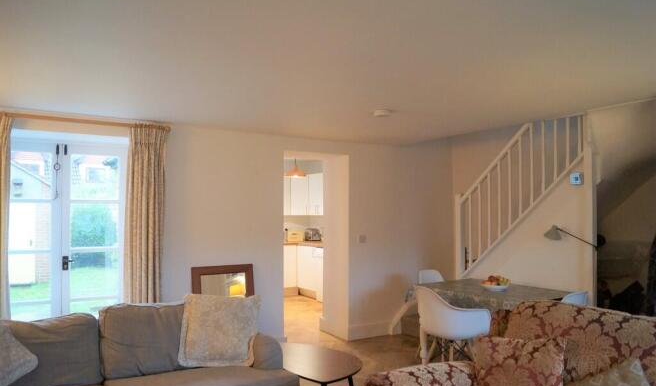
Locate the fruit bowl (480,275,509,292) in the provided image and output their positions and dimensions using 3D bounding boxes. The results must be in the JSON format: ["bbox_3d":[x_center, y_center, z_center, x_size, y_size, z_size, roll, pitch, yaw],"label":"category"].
[{"bbox_3d":[1.528,0.822,4.474,0.280,0.125,0.280,0,-2,0],"label":"fruit bowl"}]

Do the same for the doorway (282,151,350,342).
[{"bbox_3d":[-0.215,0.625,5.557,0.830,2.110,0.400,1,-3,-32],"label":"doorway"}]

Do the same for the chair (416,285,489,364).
[{"bbox_3d":[1.066,1.217,4.208,0.600,0.820,0.620,1,-2,-23],"label":"chair"}]

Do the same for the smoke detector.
[{"bbox_3d":[0.443,-0.644,3.995,0.140,0.042,0.140,0,-2,0],"label":"smoke detector"}]

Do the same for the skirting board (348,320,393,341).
[{"bbox_3d":[0.506,1.605,5.711,0.630,0.165,0.025,1,-3,-32],"label":"skirting board"}]

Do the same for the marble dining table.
[{"bbox_3d":[1.477,1.258,4.436,0.880,0.755,1.150,1,-3,-32],"label":"marble dining table"}]

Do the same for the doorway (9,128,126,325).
[{"bbox_3d":[-2.316,0.573,4.345,1.060,2.120,0.280,1,-3,-32],"label":"doorway"}]

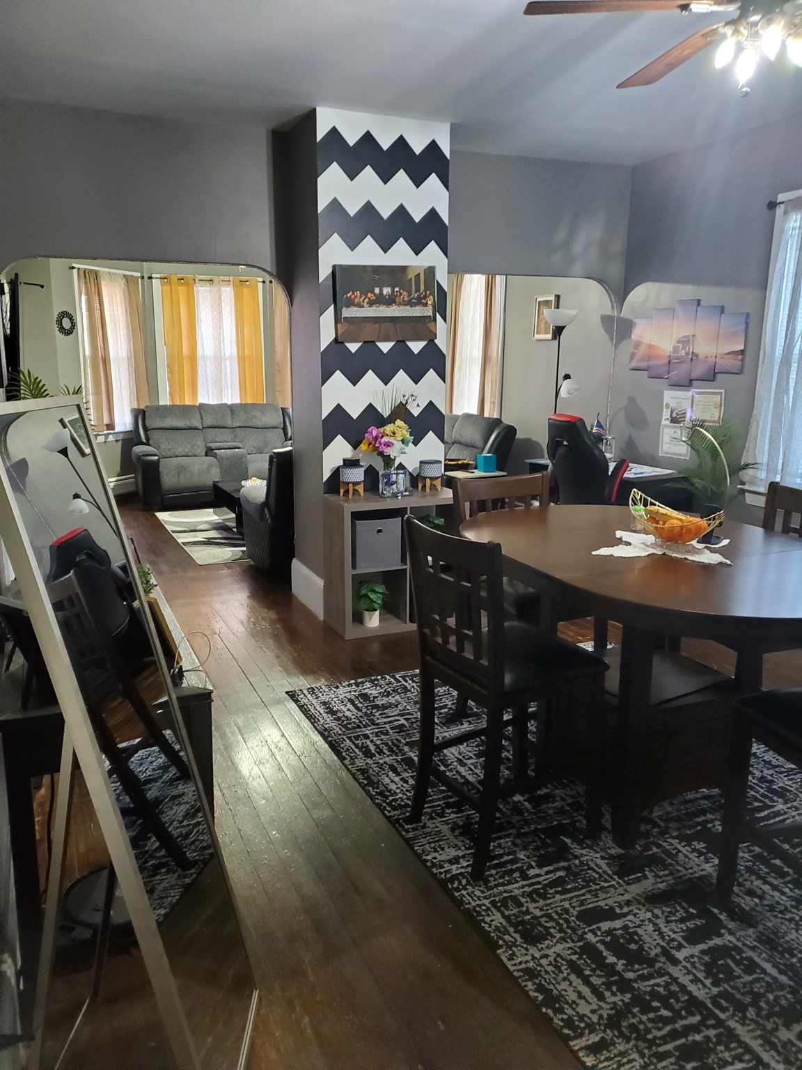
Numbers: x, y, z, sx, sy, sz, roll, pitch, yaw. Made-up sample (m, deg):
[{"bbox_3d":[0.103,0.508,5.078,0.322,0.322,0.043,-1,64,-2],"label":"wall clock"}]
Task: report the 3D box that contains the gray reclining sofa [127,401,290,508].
[{"bbox_3d":[-1.873,-0.906,8.554,1.851,0.985,0.965,-5,14,-23],"label":"gray reclining sofa"}]

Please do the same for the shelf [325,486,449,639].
[{"bbox_3d":[-0.028,0.144,4.670,0.757,0.761,0.353,-5,14,-23],"label":"shelf"}]

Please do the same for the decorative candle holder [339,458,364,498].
[{"bbox_3d":[-0.277,-0.326,4.541,0.137,0.209,0.137,1,13,0],"label":"decorative candle holder"}]

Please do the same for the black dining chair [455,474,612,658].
[{"bbox_3d":[0.531,0.312,3.344,0.463,1.055,0.517,-6,15,-24],"label":"black dining chair"}]

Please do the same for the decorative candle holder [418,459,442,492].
[{"bbox_3d":[0.175,-0.348,4.729,0.136,0.173,0.136,1,13,0],"label":"decorative candle holder"}]

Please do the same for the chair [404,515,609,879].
[{"bbox_3d":[0.345,0.478,2.631,0.522,1.055,0.468,-7,15,-30],"label":"chair"}]

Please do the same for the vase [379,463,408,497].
[{"bbox_3d":[-0.060,-0.318,4.557,0.149,0.189,0.134,-5,14,-23],"label":"vase"}]

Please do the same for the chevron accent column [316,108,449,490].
[{"bbox_3d":[-0.202,-0.941,4.858,0.773,2.784,0.566,-5,14,-23],"label":"chevron accent column"}]

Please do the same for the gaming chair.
[{"bbox_3d":[1.187,-0.168,5.102,0.637,1.194,0.617,-9,17,-36],"label":"gaming chair"}]

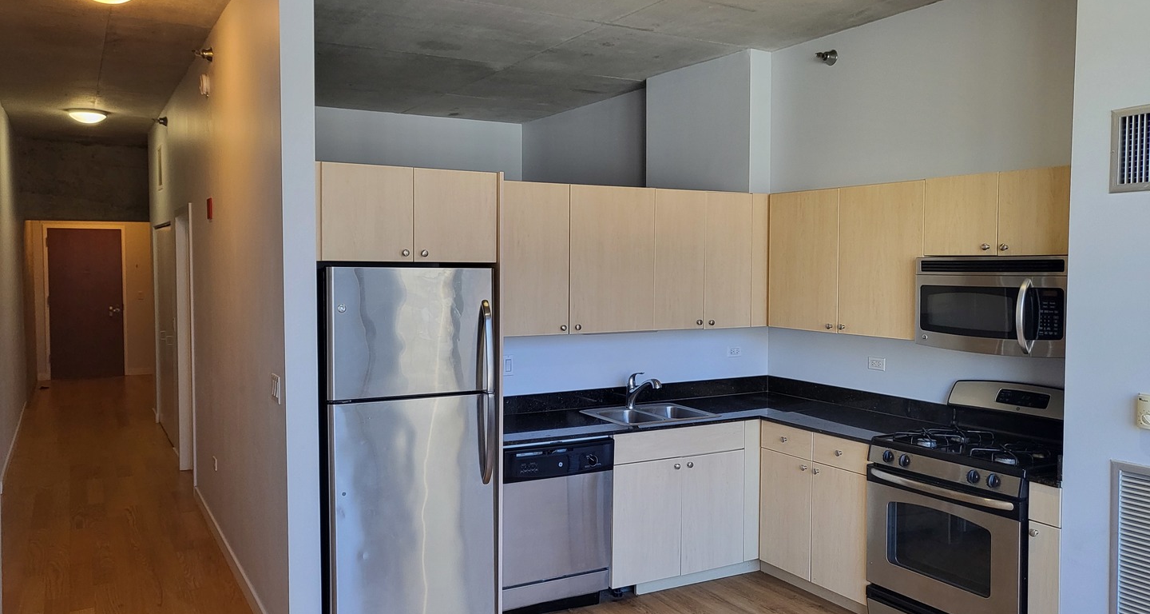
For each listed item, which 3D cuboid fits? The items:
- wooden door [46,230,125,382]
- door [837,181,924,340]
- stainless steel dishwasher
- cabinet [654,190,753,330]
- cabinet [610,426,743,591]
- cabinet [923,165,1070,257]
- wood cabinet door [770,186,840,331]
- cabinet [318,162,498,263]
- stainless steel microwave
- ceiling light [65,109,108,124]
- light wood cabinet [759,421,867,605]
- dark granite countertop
[{"bbox_3d":[-6.936,-0.055,12.270,0.915,2.130,0.050,-1,3,-30],"label":"wooden door"},{"bbox_3d":[1.549,-0.233,4.382,0.022,0.768,0.541,-1,3,-29],"label":"door"},{"bbox_3d":[-0.222,1.060,4.379,0.605,0.855,0.610,-1,3,-30],"label":"stainless steel dishwasher"},{"bbox_3d":[0.649,-0.267,4.999,0.684,0.771,0.335,-1,3,-30],"label":"cabinet"},{"bbox_3d":[0.405,1.001,4.769,0.831,0.776,0.628,-1,3,-29],"label":"cabinet"},{"bbox_3d":[1.987,-0.410,3.860,0.315,0.362,0.761,-1,3,-29],"label":"cabinet"},{"bbox_3d":[1.286,-0.256,4.858,0.022,0.768,0.540,-1,3,-29],"label":"wood cabinet door"},{"bbox_3d":[-0.841,-0.404,3.940,0.784,0.398,0.610,-1,3,-30],"label":"cabinet"},{"bbox_3d":[1.954,-0.016,3.858,0.390,0.415,0.757,-1,3,-29],"label":"stainless steel microwave"},{"bbox_3d":[-4.366,-1.693,7.735,0.340,0.100,0.340,-1,3,-30],"label":"ceiling light"},{"bbox_3d":[1.475,1.014,4.545,0.606,0.776,0.797,-1,3,-29],"label":"light wood cabinet"},{"bbox_3d":[0.848,0.580,4.024,2.190,0.135,2.325,-1,3,-29],"label":"dark granite countertop"}]

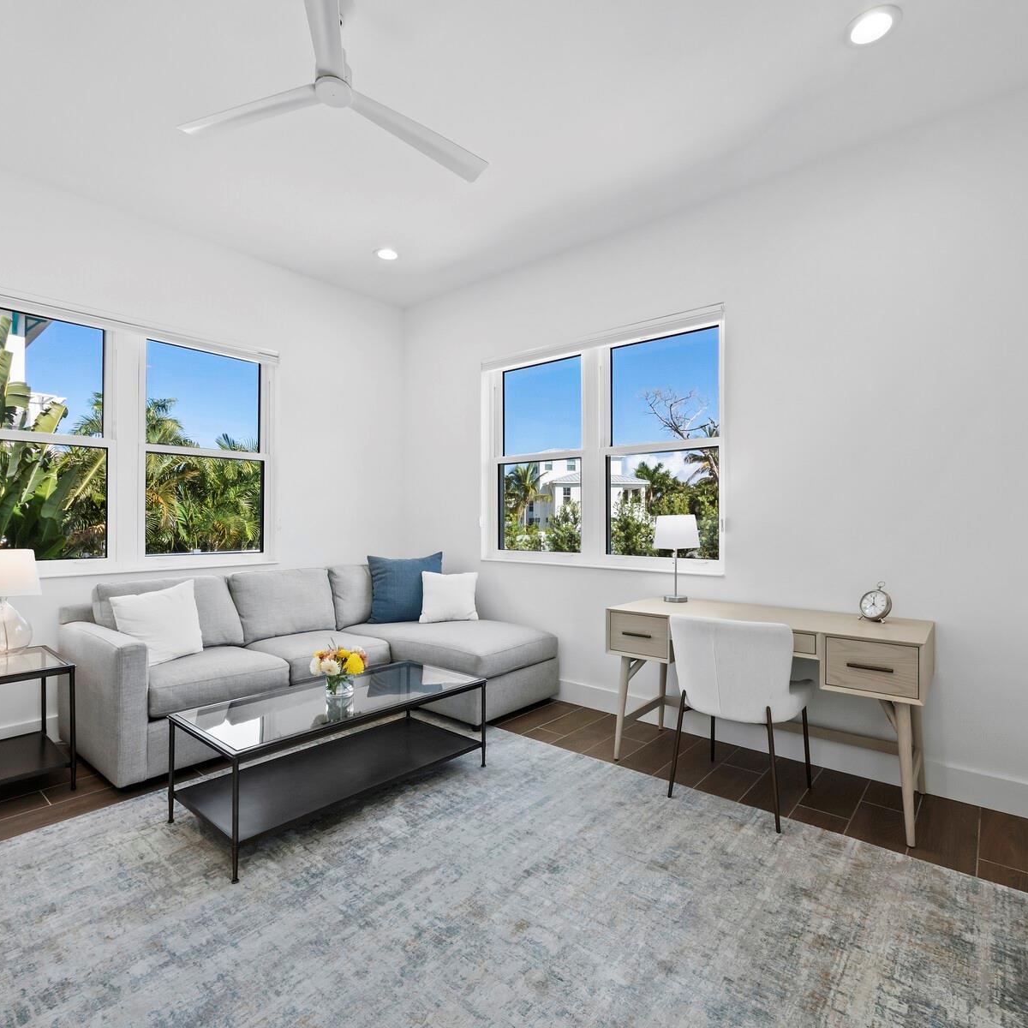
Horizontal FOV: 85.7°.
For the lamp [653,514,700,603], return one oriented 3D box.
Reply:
[{"bbox_3d":[0.908,0.248,3.134,0.260,0.500,0.260,0,-1,38],"label":"lamp"}]

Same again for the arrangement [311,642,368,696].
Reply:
[{"bbox_3d":[-0.806,0.715,2.583,0.240,0.240,0.240,0,0,0],"label":"arrangement"}]

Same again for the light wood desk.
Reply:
[{"bbox_3d":[1.192,0.885,2.684,1.330,0.780,0.600,0,-1,39],"label":"light wood desk"}]

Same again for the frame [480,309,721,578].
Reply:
[{"bbox_3d":[0.492,-0.388,3.707,1.820,1.480,0.120,0,-1,38],"label":"frame"}]

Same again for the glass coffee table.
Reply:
[{"bbox_3d":[-0.772,1.052,2.530,0.570,0.435,1.220,0,-1,40],"label":"glass coffee table"}]

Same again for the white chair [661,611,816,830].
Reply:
[{"bbox_3d":[1.054,0.864,2.519,0.520,0.815,0.550,0,-1,39],"label":"white chair"}]

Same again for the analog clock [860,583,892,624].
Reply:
[{"bbox_3d":[1.646,0.404,2.526,0.065,0.182,0.130,0,-1,-32],"label":"analog clock"}]

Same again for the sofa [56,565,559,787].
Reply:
[{"bbox_3d":[-1.109,0.837,3.437,1.650,0.880,2.380,0,-1,41],"label":"sofa"}]

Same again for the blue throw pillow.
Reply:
[{"bbox_3d":[-0.847,0.580,4.320,0.550,0.530,0.170,0,-16,-15],"label":"blue throw pillow"}]

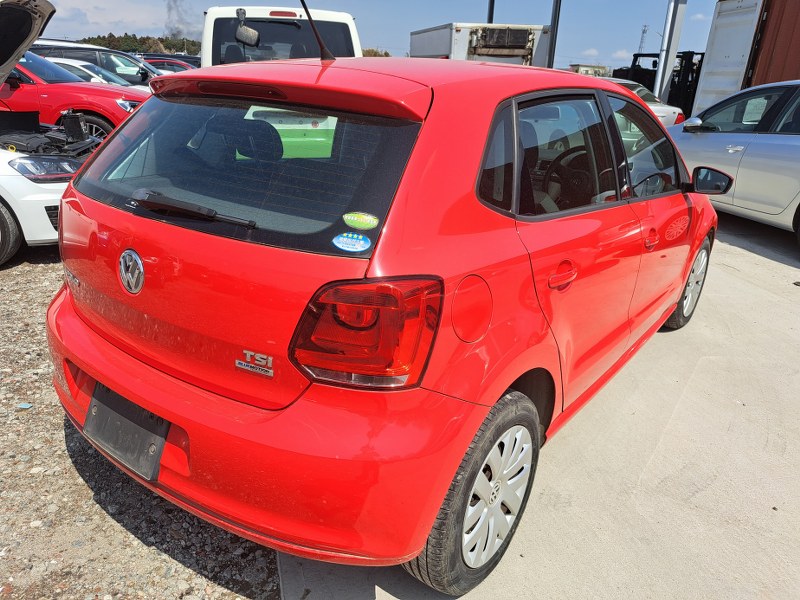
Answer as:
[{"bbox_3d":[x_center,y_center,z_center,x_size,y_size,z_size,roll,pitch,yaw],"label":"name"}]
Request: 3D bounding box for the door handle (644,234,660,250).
[{"bbox_3d":[0.980,-0.232,2.165,0.050,0.050,0.175,17,26,35],"label":"door handle"}]

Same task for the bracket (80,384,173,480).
[{"bbox_3d":[-0.736,0.346,1.491,0.350,0.170,0.030,17,9,35],"label":"bracket"}]

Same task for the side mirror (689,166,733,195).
[{"bbox_3d":[1.462,-0.559,2.604,0.185,0.130,0.110,17,26,35],"label":"side mirror"}]

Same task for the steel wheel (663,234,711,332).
[{"bbox_3d":[1.757,-0.123,3.463,0.190,0.600,0.600,17,26,35],"label":"steel wheel"}]

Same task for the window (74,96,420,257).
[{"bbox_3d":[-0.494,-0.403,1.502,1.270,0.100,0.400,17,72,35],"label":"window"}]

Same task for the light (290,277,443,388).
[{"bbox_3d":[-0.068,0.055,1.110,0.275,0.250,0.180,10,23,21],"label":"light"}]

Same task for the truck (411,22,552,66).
[{"bbox_3d":[1.543,-4.565,11.900,1.900,2.200,3.100,-4,23,-11],"label":"truck"}]

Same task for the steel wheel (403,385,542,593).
[{"bbox_3d":[0.222,0.538,1.644,0.190,0.600,0.600,17,26,35],"label":"steel wheel"}]

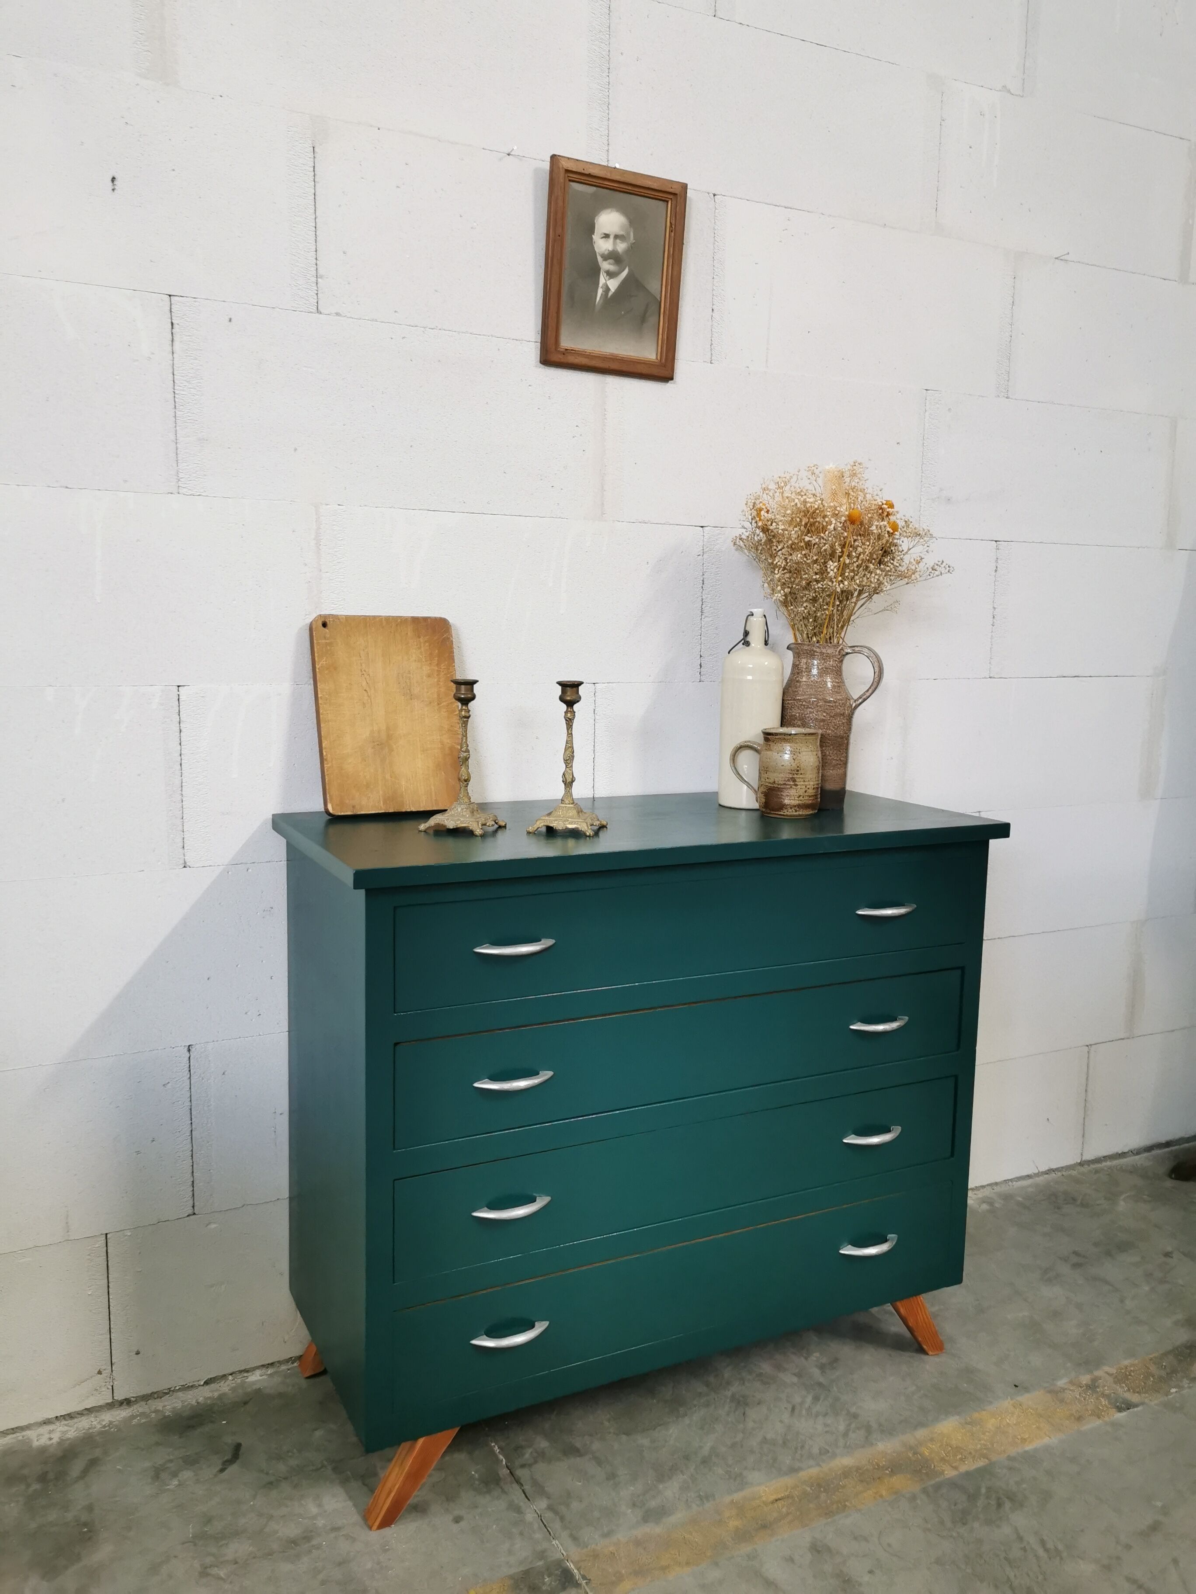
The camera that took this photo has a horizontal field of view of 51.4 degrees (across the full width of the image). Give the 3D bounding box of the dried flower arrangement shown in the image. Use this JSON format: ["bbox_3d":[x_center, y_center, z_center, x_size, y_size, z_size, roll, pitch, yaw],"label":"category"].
[{"bbox_3d":[0.367,-0.353,1.865,0.300,0.280,0.250,2,8,10],"label":"dried flower arrangement"}]

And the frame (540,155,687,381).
[{"bbox_3d":[0.022,-0.771,1.835,0.216,0.277,0.020,-3,14,-26],"label":"frame"}]

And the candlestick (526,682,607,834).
[{"bbox_3d":[-0.037,-0.054,1.648,0.087,0.198,0.087,2,8,13],"label":"candlestick"}]

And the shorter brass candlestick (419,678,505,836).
[{"bbox_3d":[-0.175,-0.055,1.634,0.086,0.198,0.086,3,8,19],"label":"shorter brass candlestick"}]

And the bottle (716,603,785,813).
[{"bbox_3d":[0.235,-0.134,1.891,0.092,0.300,0.092,1,8,0],"label":"bottle"}]

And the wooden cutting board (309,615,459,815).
[{"bbox_3d":[-0.294,-0.115,1.752,0.202,0.279,0.024,-2,-5,-30],"label":"wooden cutting board"}]

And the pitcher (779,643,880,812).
[{"bbox_3d":[0.360,-0.108,1.900,0.154,0.250,0.107,2,8,10],"label":"pitcher"}]

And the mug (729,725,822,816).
[{"bbox_3d":[0.266,-0.037,1.836,0.135,0.124,0.093,2,8,9],"label":"mug"}]

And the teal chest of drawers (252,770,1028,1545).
[{"bbox_3d":[0.063,0.435,1.802,0.949,0.814,0.430,-3,9,-26],"label":"teal chest of drawers"}]

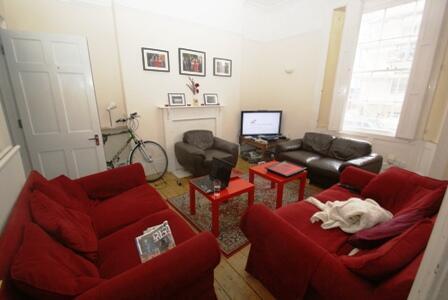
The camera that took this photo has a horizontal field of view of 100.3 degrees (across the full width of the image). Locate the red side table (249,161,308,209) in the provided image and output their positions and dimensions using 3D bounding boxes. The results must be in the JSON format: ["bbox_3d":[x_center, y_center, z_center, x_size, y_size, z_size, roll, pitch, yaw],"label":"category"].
[{"bbox_3d":[0.749,0.498,2.680,0.550,0.450,0.550,-10,18,-35],"label":"red side table"}]

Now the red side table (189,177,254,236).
[{"bbox_3d":[-0.031,0.604,2.252,0.550,0.450,0.550,-10,18,-35],"label":"red side table"}]

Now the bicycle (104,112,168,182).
[{"bbox_3d":[-1.800,-0.001,3.215,1.680,1.120,0.570,-2,15,-9],"label":"bicycle"}]

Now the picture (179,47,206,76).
[{"bbox_3d":[-0.585,-1.645,3.533,0.530,0.438,0.030,-8,17,-29],"label":"picture"}]

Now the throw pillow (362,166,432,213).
[{"bbox_3d":[1.670,0.392,1.792,0.150,0.420,0.410,30,6,-19],"label":"throw pillow"}]

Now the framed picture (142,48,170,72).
[{"bbox_3d":[-1.161,-1.544,3.216,0.437,0.338,0.030,-8,17,-29],"label":"framed picture"}]

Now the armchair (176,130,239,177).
[{"bbox_3d":[-0.305,0.092,3.504,0.960,0.810,0.860,-9,17,-31],"label":"armchair"}]

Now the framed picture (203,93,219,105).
[{"bbox_3d":[-0.274,-1.071,3.973,0.310,0.230,0.025,-10,9,-36],"label":"framed picture"}]

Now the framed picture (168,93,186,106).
[{"bbox_3d":[-0.879,-0.947,3.539,0.315,0.230,0.025,-10,9,-36],"label":"framed picture"}]

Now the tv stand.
[{"bbox_3d":[0.938,-0.034,4.632,0.680,0.490,0.880,-10,18,-36],"label":"tv stand"}]

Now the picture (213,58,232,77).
[{"bbox_3d":[-0.019,-1.701,3.854,0.430,0.332,0.030,-8,17,-29],"label":"picture"}]

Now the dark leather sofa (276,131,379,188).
[{"bbox_3d":[1.786,0.166,3.402,0.900,0.760,1.530,-10,18,-36],"label":"dark leather sofa"}]

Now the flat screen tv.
[{"bbox_3d":[0.959,-0.644,4.689,1.040,0.630,0.110,-3,15,-14],"label":"flat screen tv"}]

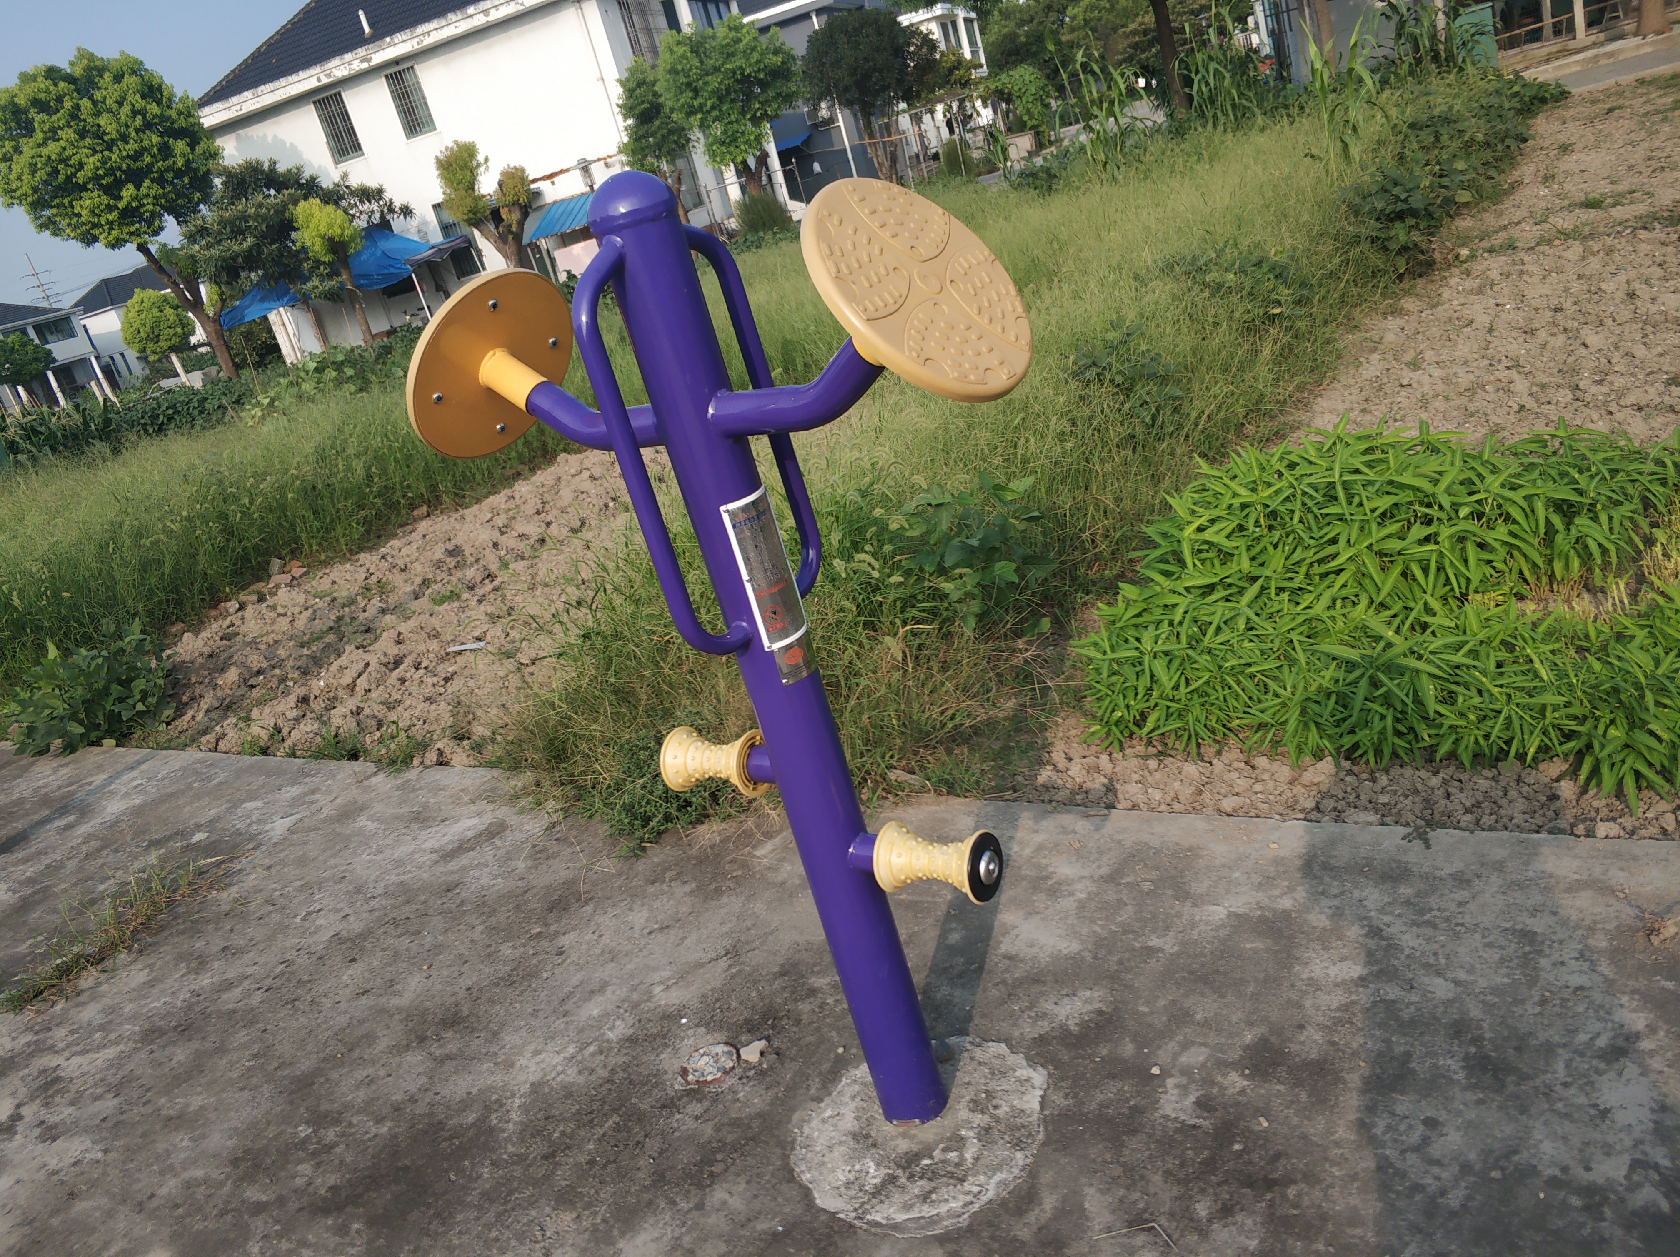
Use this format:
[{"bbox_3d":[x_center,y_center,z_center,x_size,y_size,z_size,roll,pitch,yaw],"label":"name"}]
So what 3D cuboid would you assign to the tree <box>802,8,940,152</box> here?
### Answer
[{"bbox_3d":[0.955,-12.675,31.344,3.050,4.050,3.000,-14,19,7],"label":"tree"}]

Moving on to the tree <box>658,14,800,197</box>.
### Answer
[{"bbox_3d":[-2.142,-10.567,27.322,2.950,4.200,2.900,-16,19,2],"label":"tree"}]

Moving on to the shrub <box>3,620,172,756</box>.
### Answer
[{"bbox_3d":[-3.567,0.261,6.122,0.720,0.480,0.650,-27,22,-28],"label":"shrub"}]

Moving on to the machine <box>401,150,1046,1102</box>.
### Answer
[{"bbox_3d":[-0.086,0.111,2.108,1.090,1.650,0.350,0,25,40],"label":"machine"}]

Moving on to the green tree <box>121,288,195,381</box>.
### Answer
[{"bbox_3d":[-17.133,-7.377,33.580,1.850,2.700,1.850,-24,20,-21],"label":"green tree"}]

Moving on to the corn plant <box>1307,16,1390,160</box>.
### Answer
[{"bbox_3d":[4.628,-4.941,12.159,0.750,1.500,0.700,-8,21,23],"label":"corn plant"}]

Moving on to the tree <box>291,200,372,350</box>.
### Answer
[{"bbox_3d":[-9.272,-6.579,24.529,1.350,3.000,1.350,-21,20,-14],"label":"tree"}]

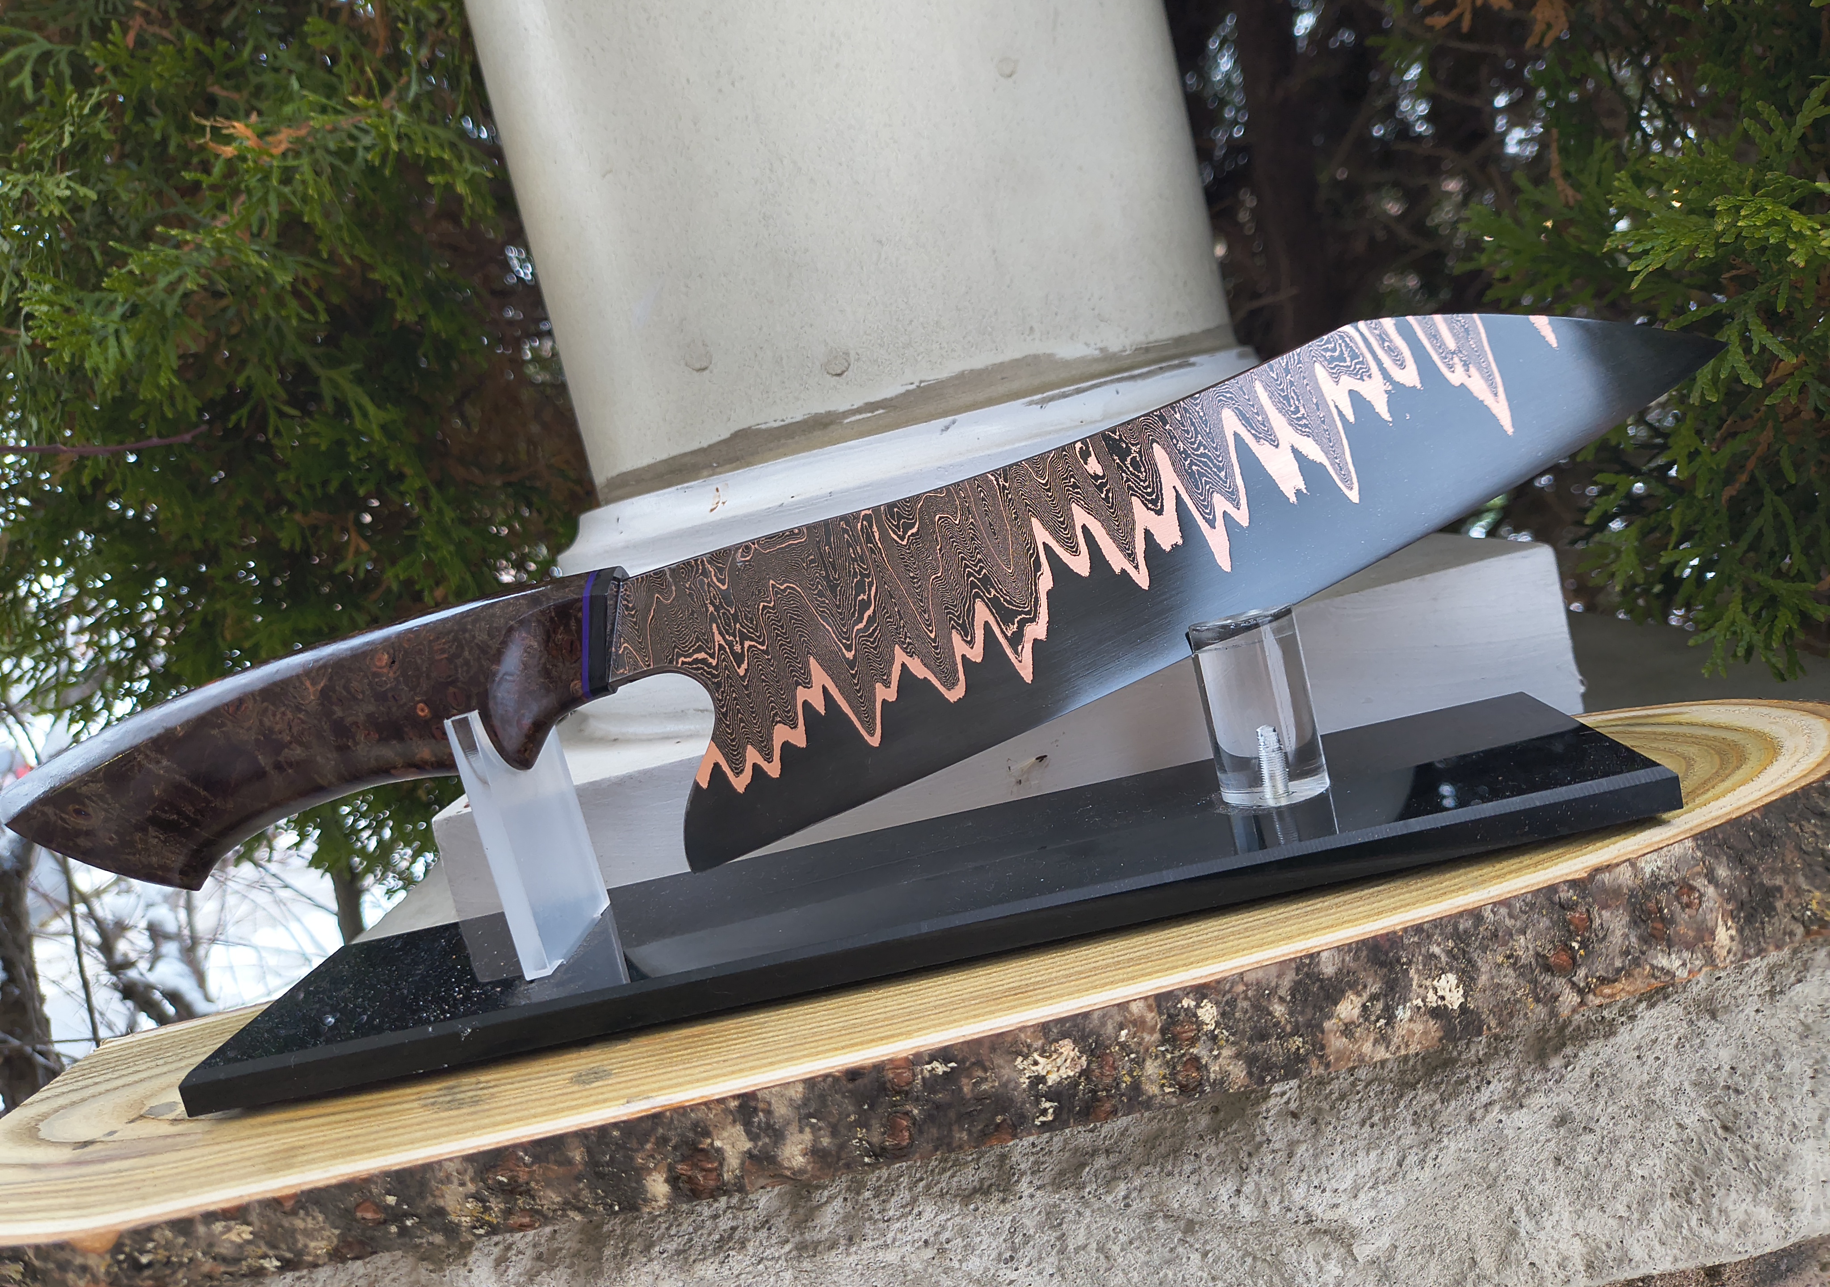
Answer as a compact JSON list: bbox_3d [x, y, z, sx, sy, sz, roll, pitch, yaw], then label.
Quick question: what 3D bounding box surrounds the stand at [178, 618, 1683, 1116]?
[{"bbox_3d":[-0.009,0.025,0.279,0.292,0.065,0.067,-13,9,5],"label":"stand"}]

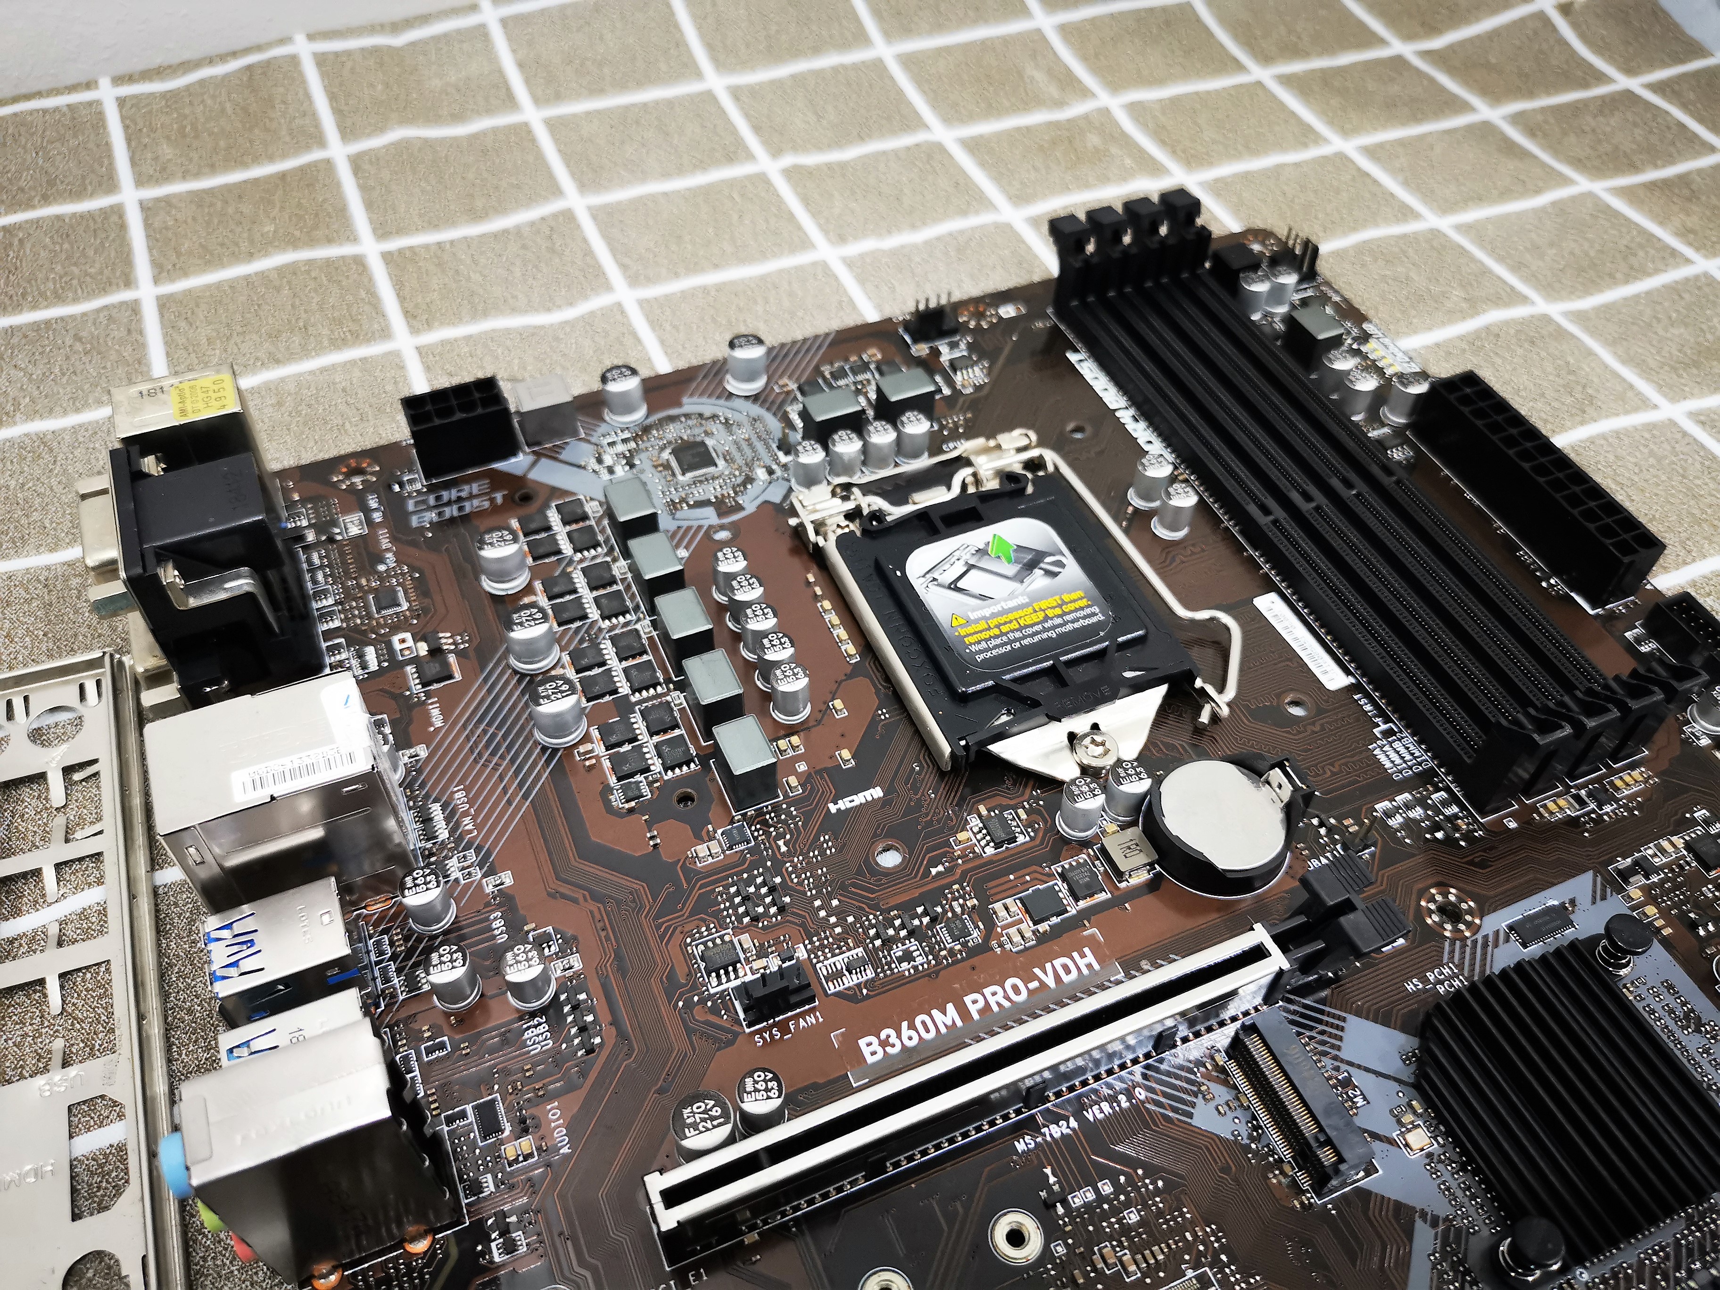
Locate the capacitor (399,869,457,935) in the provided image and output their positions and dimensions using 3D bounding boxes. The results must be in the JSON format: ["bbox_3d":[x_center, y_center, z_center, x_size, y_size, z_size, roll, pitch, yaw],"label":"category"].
[{"bbox_3d":[-0.062,0.037,0.194,0.006,0.008,0.006,-18,52,-15],"label":"capacitor"}]

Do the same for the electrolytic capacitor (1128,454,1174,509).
[{"bbox_3d":[0.055,-0.031,0.253,0.006,0.008,0.006,1,50,-1],"label":"electrolytic capacitor"}]

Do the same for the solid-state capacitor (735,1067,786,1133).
[{"bbox_3d":[-0.013,0.060,0.175,0.006,0.008,0.006,1,50,-1],"label":"solid-state capacitor"}]

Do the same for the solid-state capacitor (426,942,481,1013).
[{"bbox_3d":[-0.056,0.046,0.186,0.006,0.008,0.006,-18,52,-15],"label":"solid-state capacitor"}]

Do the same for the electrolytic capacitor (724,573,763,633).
[{"bbox_3d":[-0.019,-0.007,0.231,0.006,0.008,0.006,1,50,-1],"label":"electrolytic capacitor"}]

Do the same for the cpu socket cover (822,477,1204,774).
[{"bbox_3d":[0.025,-0.007,0.229,0.043,0.007,0.057,-18,52,-15],"label":"cpu socket cover"}]

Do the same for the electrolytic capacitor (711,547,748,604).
[{"bbox_3d":[-0.022,-0.012,0.235,0.006,0.008,0.006,1,50,-1],"label":"electrolytic capacitor"}]

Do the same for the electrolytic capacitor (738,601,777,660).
[{"bbox_3d":[-0.017,-0.002,0.227,0.006,0.008,0.006,1,50,-1],"label":"electrolytic capacitor"}]

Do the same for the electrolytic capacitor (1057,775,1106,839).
[{"bbox_3d":[0.034,0.025,0.206,0.006,0.008,0.006,0,49,0],"label":"electrolytic capacitor"}]

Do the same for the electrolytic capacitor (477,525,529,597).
[{"bbox_3d":[-0.063,-0.015,0.237,0.008,0.009,0.008,-18,52,-15],"label":"electrolytic capacitor"}]

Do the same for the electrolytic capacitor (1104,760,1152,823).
[{"bbox_3d":[0.041,0.023,0.208,0.006,0.008,0.006,0,49,0],"label":"electrolytic capacitor"}]

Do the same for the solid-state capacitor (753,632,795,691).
[{"bbox_3d":[-0.014,0.003,0.224,0.006,0.008,0.006,0,49,0],"label":"solid-state capacitor"}]

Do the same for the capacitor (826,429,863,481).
[{"bbox_3d":[-0.003,-0.036,0.257,0.006,0.008,0.006,-18,52,-15],"label":"capacitor"}]

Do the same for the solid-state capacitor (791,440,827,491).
[{"bbox_3d":[-0.010,-0.033,0.253,0.006,0.008,0.006,1,50,-1],"label":"solid-state capacitor"}]

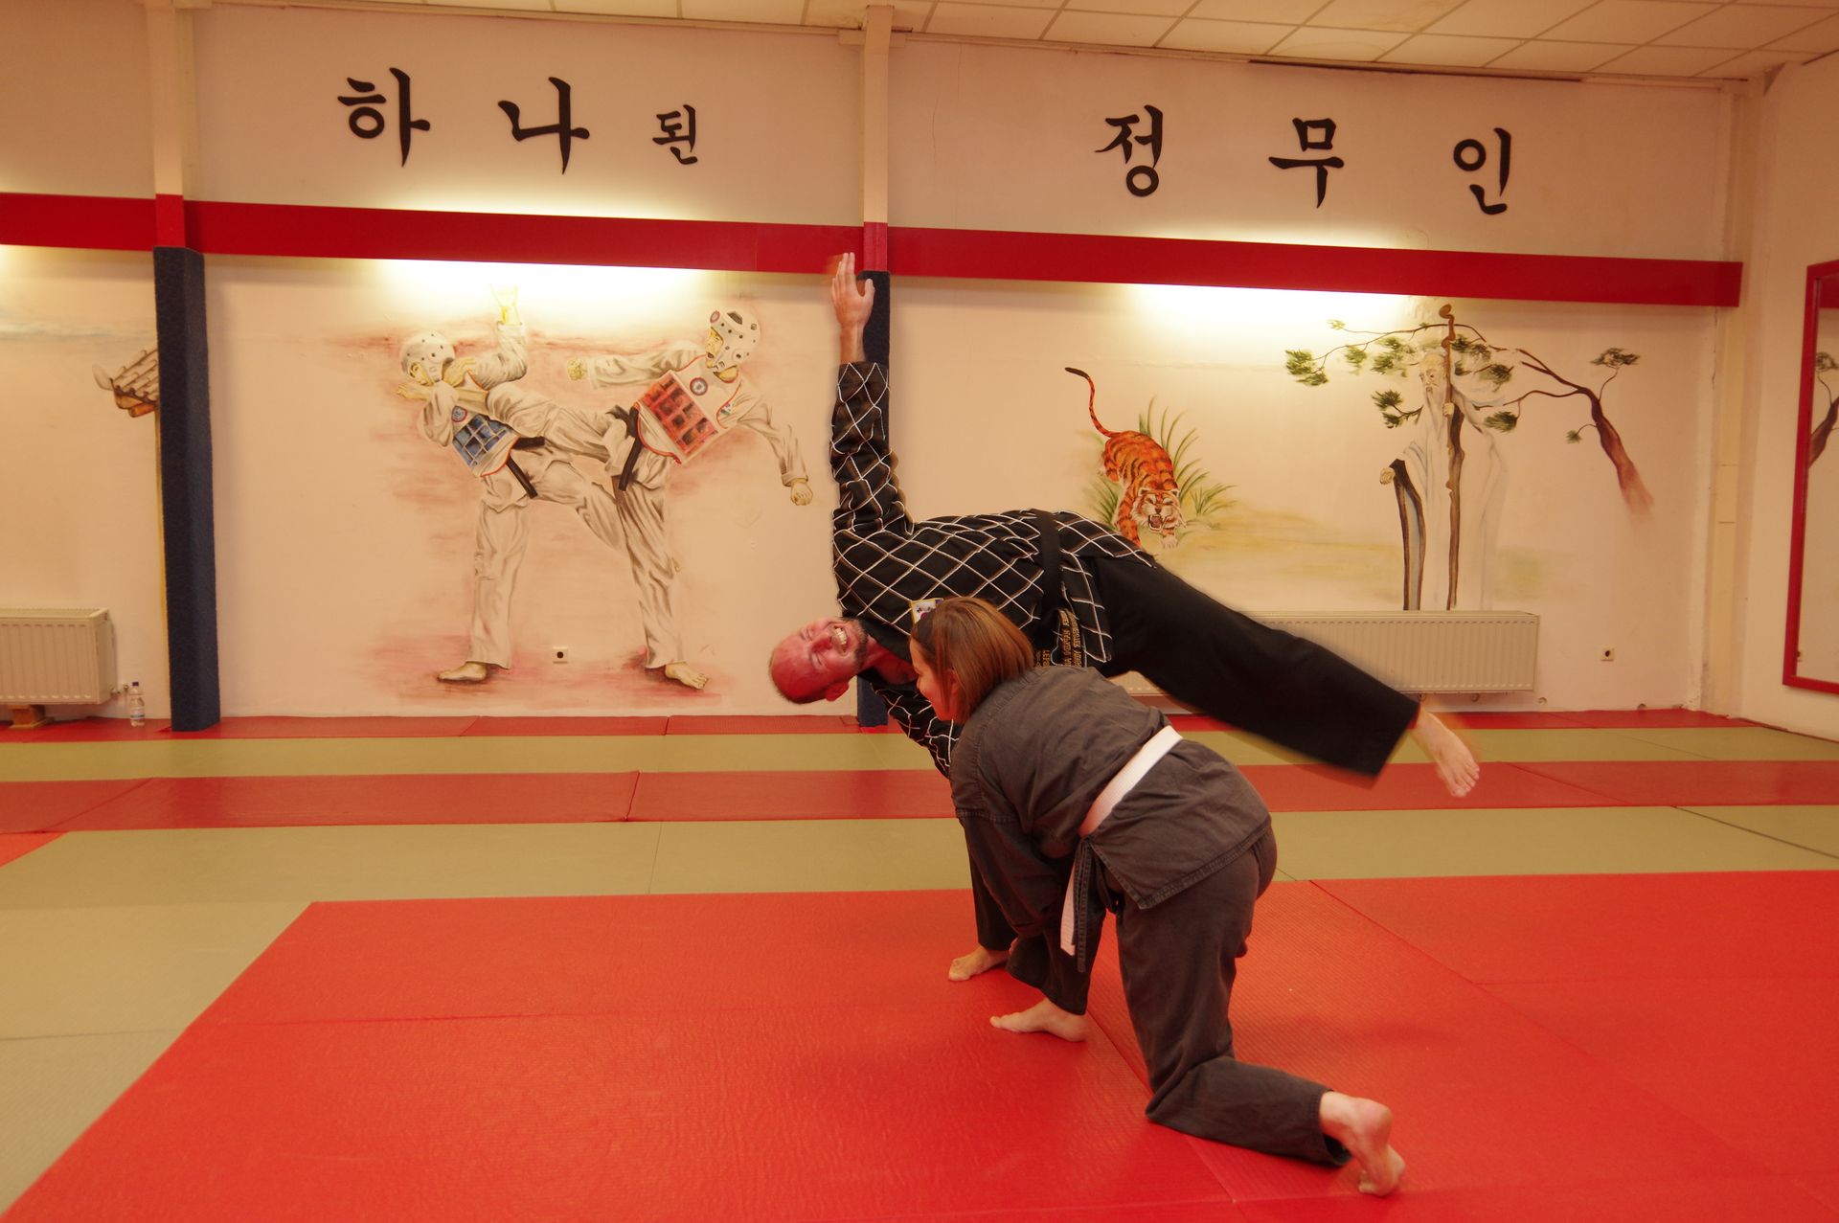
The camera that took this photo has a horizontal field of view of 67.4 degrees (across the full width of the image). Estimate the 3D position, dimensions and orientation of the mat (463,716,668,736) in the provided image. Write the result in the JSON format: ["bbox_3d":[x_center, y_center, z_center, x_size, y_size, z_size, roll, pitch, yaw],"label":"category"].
[{"bbox_3d":[-1.865,0.626,7.331,1.026,0.035,0.682,0,4,-8],"label":"mat"}]

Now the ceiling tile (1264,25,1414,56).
[{"bbox_3d":[2.304,-3.117,7.543,0.635,0.020,0.460,0,4,-8],"label":"ceiling tile"}]

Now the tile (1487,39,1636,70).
[{"bbox_3d":[3.592,-3.112,7.715,0.635,0.020,0.460,0,4,-8],"label":"tile"}]

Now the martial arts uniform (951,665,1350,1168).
[{"bbox_3d":[0.499,0.535,2.809,0.870,0.850,0.550,3,5,29],"label":"martial arts uniform"}]

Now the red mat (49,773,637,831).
[{"bbox_3d":[-2.146,0.755,5.444,2.000,0.035,1.000,0,4,-8],"label":"red mat"}]

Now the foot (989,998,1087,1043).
[{"bbox_3d":[0.279,0.892,3.100,0.230,0.090,0.090,3,5,27],"label":"foot"}]

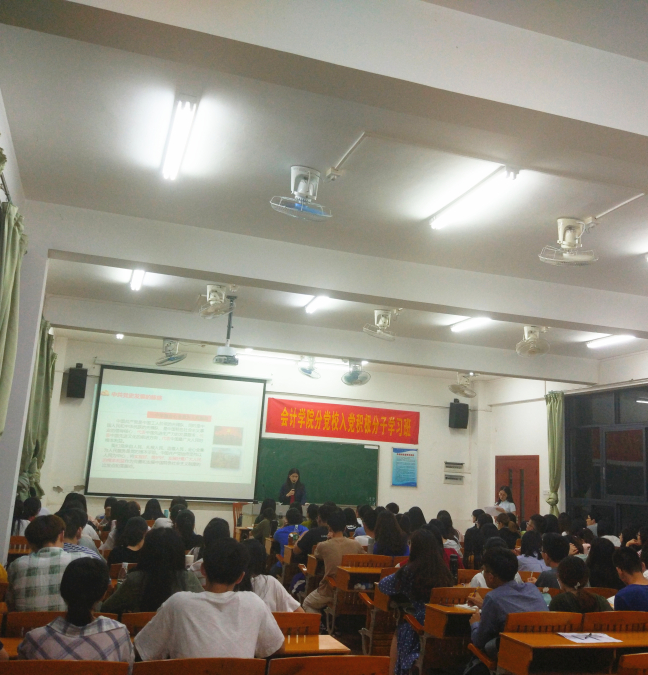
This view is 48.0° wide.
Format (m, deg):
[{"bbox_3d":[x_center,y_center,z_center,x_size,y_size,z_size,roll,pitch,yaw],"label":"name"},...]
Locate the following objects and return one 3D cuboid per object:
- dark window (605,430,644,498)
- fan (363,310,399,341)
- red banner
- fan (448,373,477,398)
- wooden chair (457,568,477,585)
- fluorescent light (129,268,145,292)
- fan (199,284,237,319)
[{"bbox_3d":[4.637,1.939,11.198,0.070,1.030,0.880,7,-11,-17],"label":"dark window"},{"bbox_3d":[0.754,-0.175,9.210,0.450,0.390,0.460,-4,-13,35],"label":"fan"},{"bbox_3d":[0.419,1.628,13.982,3.092,0.638,0.020,7,-12,-17],"label":"red banner"},{"bbox_3d":[2.218,0.777,11.633,0.480,0.420,0.460,0,-11,20],"label":"fan"},{"bbox_3d":[1.253,2.559,6.580,0.550,0.820,0.700,7,-11,-17],"label":"wooden chair"},{"bbox_3d":[-2.115,-0.717,8.355,0.120,0.100,1.220,7,-12,-17],"label":"fluorescent light"},{"bbox_3d":[-1.295,-0.422,8.810,0.440,0.410,0.440,3,-11,1],"label":"fan"}]

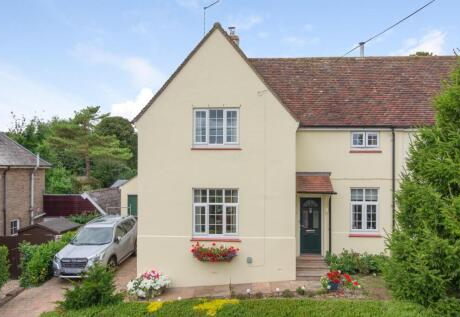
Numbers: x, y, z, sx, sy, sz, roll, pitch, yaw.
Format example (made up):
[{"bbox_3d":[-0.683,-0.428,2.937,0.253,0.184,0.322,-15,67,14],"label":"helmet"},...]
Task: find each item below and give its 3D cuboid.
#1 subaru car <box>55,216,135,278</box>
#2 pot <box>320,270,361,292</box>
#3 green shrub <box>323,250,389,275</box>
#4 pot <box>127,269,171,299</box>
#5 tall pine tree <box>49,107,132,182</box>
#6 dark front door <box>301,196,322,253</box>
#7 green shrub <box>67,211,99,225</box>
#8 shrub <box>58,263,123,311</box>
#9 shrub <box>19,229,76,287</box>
[{"bbox_3d":[-4.860,3.300,14.100,1.820,1.730,4.630,0,0,5],"label":"subaru car"},{"bbox_3d":[3.437,3.825,11.100,1.150,0.680,0.750,0,0,0],"label":"pot"},{"bbox_3d":[4.448,3.642,12.500,2.250,0.850,0.900,0,0,0],"label":"green shrub"},{"bbox_3d":[-2.510,3.820,10.980,1.220,0.740,1.000,0,0,0],"label":"pot"},{"bbox_3d":[-13.680,-1.324,35.000,8.200,7.800,7.600,0,0,0],"label":"tall pine tree"},{"bbox_3d":[2.946,2.422,12.900,0.820,2.080,0.100,0,0,0],"label":"dark front door"},{"bbox_3d":[-8.000,3.500,19.300,1.800,1.200,1.300,0,0,0],"label":"green shrub"},{"bbox_3d":[-3.950,3.620,10.150,1.650,1.320,1.500,0,0,0],"label":"shrub"},{"bbox_3d":[-6.777,3.552,13.400,0.900,1.500,2.700,0,0,0],"label":"shrub"}]

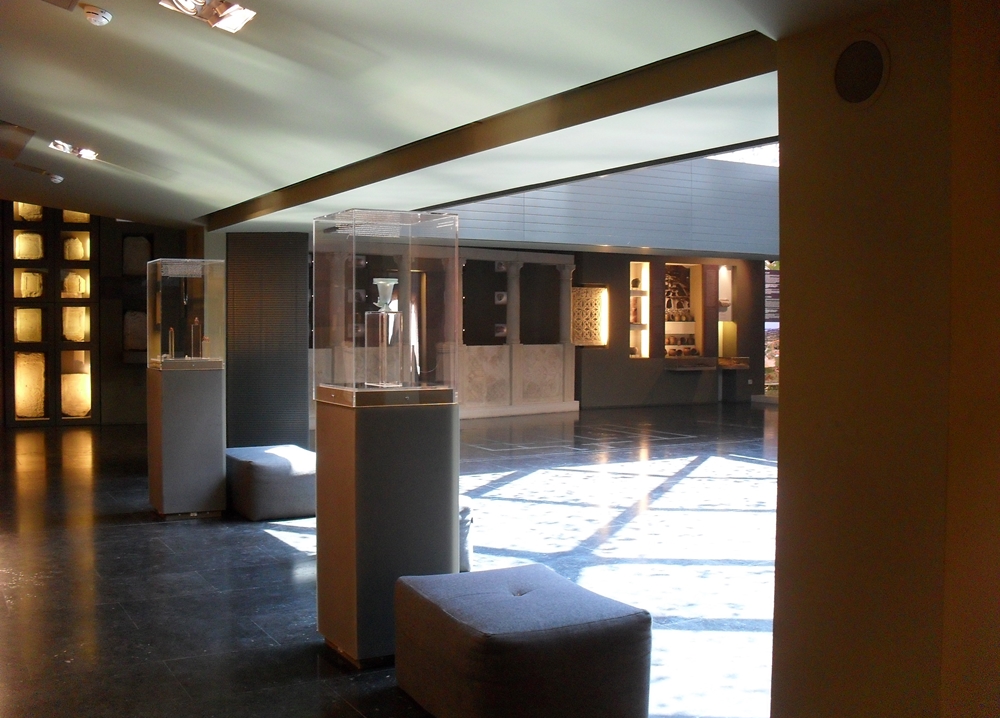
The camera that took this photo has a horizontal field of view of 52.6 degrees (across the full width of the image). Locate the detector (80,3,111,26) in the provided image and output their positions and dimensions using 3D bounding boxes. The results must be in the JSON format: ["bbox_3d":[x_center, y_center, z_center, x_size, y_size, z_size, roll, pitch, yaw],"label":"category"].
[{"bbox_3d":[-1.762,-1.496,4.422,0.125,0.051,0.125,15,-6,-30],"label":"detector"}]

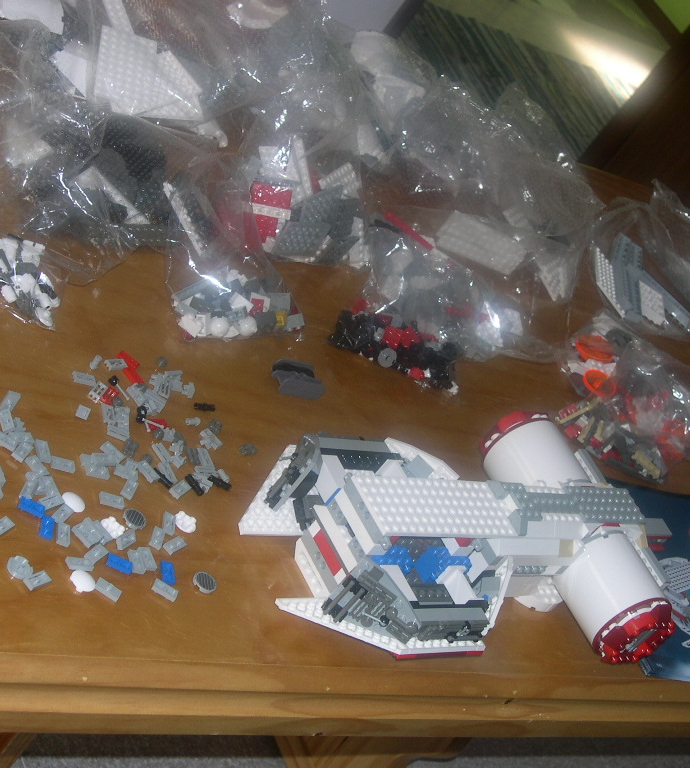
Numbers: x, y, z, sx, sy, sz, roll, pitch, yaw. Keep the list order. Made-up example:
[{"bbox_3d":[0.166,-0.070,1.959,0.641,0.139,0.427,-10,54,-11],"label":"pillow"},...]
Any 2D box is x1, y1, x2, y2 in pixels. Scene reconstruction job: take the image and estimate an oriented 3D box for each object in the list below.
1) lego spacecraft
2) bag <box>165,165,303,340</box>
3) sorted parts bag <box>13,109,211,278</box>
[{"bbox_3d":[0.100,0.110,1.192,0.392,0.095,0.198,6,44,-43],"label":"lego spacecraft"},{"bbox_3d":[-0.087,-0.104,1.308,0.120,0.054,0.170,-1,49,-48],"label":"bag"},{"bbox_3d":[-0.170,-0.144,1.260,0.165,0.065,0.160,6,44,-43],"label":"sorted parts bag"}]

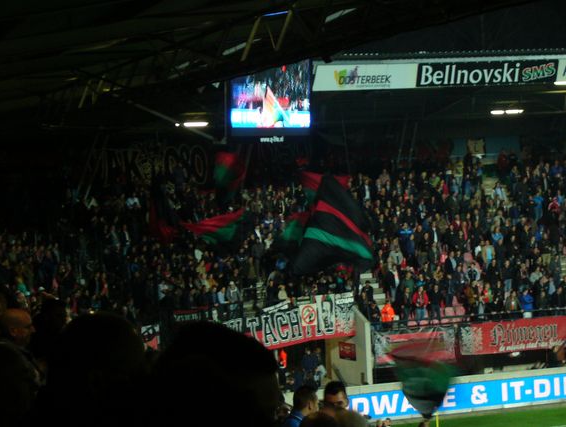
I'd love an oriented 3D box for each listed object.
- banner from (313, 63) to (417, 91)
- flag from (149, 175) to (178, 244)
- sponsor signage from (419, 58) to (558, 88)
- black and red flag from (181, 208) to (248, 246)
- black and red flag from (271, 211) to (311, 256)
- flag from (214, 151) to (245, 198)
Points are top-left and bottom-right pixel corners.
[{"bbox_3d":[3.306,-5.372,68.187,4.340,1.000,0.150,-3,1,-20],"label":"banner"},{"bbox_3d":[-4.840,-0.162,70.000,1.180,2.750,0.450,-3,1,-9],"label":"flag"},{"bbox_3d":[8.329,-5.669,70.017,6.320,0.980,0.150,-3,1,-20],"label":"sponsor signage"},{"bbox_3d":[-2.775,0.587,70.000,2.670,1.530,0.450,-3,1,-9],"label":"black and red flag"},{"bbox_3d":[0.324,0.810,70.000,1.690,1.890,0.450,-3,1,-9],"label":"black and red flag"},{"bbox_3d":[-2.291,-1.627,74.000,1.330,1.990,0.450,-3,1,-9],"label":"flag"}]

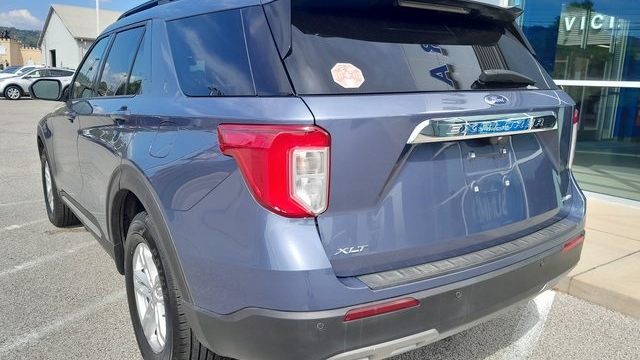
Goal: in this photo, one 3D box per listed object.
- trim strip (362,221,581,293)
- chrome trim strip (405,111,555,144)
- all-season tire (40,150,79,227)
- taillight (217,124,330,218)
[{"bbox_3d":[0.637,0.250,1.817,1.190,0.055,0.150,-8,13,-34],"label":"trim strip"},{"bbox_3d":[0.611,-0.192,1.764,0.840,0.090,0.065,-8,13,-34],"label":"chrome trim strip"},{"bbox_3d":[-2.407,0.048,4.695,0.255,0.775,0.775,-8,13,-34],"label":"all-season tire"},{"bbox_3d":[-0.121,-0.035,1.440,0.295,0.250,0.200,-8,13,-34],"label":"taillight"}]

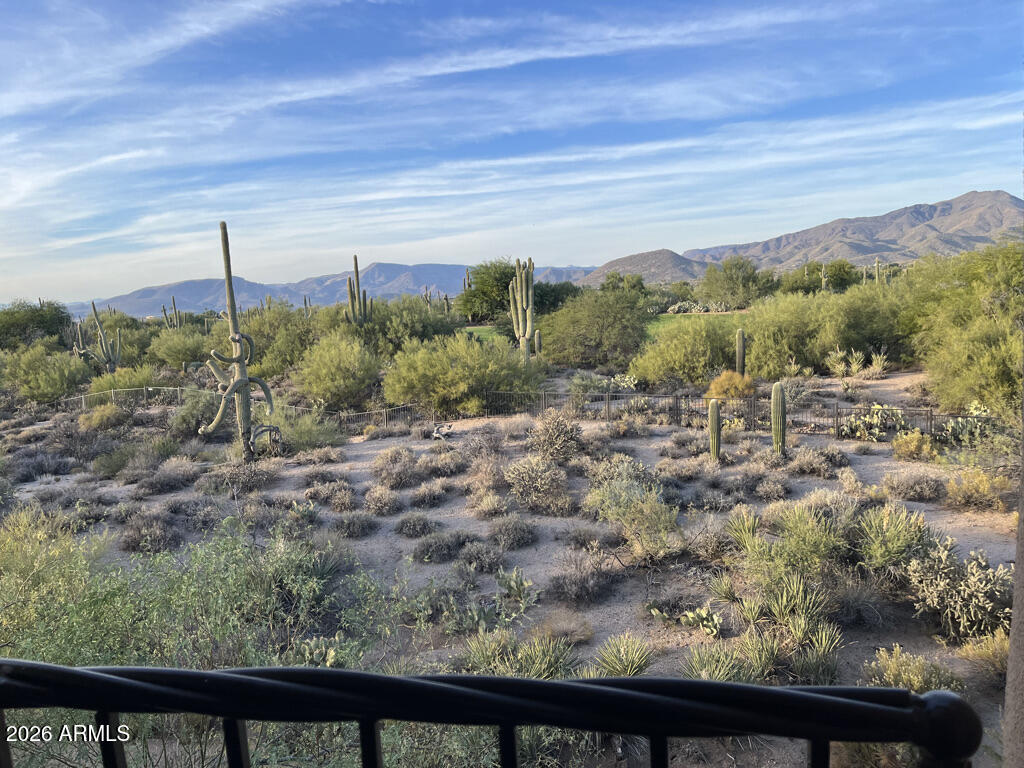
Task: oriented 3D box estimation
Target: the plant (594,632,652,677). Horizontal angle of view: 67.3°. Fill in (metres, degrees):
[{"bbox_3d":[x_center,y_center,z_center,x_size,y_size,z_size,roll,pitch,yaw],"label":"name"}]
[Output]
[{"bbox_3d":[1.415,3.511,9.950,0.743,0.560,0.743,-2,8,7],"label":"plant"}]

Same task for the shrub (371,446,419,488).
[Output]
[{"bbox_3d":[-2.969,2.085,19.602,1.278,0.958,1.150,-4,7,-9],"label":"shrub"}]

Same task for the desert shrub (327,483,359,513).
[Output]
[{"bbox_3d":[-3.863,2.560,17.529,0.731,0.615,0.658,-5,7,-13],"label":"desert shrub"}]

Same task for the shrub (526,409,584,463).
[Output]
[{"bbox_3d":[1.440,1.617,25.442,1.894,1.628,1.749,0,6,0],"label":"shrub"}]

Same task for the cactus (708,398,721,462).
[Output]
[{"bbox_3d":[5.294,1.193,20.135,0.316,1.648,0.316,0,8,15],"label":"cactus"}]

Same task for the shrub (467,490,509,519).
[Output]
[{"bbox_3d":[-0.575,2.783,18.044,0.986,0.545,0.887,0,6,0],"label":"shrub"}]

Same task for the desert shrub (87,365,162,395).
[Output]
[{"bbox_3d":[-30.627,-0.270,60.291,5.189,2.536,4.670,-7,9,-27],"label":"desert shrub"}]

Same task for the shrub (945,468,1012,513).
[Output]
[{"bbox_3d":[9.220,2.053,15.200,1.348,0.728,1.213,1,8,31],"label":"shrub"}]

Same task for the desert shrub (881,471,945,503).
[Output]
[{"bbox_3d":[10.282,2.537,19.686,1.555,0.657,1.433,0,6,0],"label":"desert shrub"}]

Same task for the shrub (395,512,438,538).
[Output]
[{"bbox_3d":[-1.938,2.805,15.442,0.845,0.420,0.760,-4,7,-8],"label":"shrub"}]

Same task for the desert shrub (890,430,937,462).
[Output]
[{"bbox_3d":[10.625,1.575,20.314,1.125,0.815,1.013,1,9,28],"label":"desert shrub"}]

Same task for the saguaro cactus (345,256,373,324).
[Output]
[{"bbox_3d":[-14.339,-7.583,71.689,2.300,8.759,2.000,-5,8,-11],"label":"saguaro cactus"}]

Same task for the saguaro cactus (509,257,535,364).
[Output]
[{"bbox_3d":[0.546,-4.088,44.168,1.506,6.397,1.280,-3,7,1],"label":"saguaro cactus"}]

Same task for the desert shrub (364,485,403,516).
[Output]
[{"bbox_3d":[-2.859,2.518,16.945,0.839,0.626,0.797,-4,8,-10],"label":"desert shrub"}]

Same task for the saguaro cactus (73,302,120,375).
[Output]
[{"bbox_3d":[-32.415,-3.550,60.000,3.700,5.600,2.500,0,6,0],"label":"saguaro cactus"}]

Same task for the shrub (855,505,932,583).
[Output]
[{"bbox_3d":[6.228,2.566,12.582,1.143,1.232,1.029,1,9,27],"label":"shrub"}]

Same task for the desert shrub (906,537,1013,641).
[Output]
[{"bbox_3d":[5.991,2.581,10.176,1.547,1.170,1.470,2,9,31],"label":"desert shrub"}]

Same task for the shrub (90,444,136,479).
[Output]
[{"bbox_3d":[-13.516,2.551,25.941,1.556,1.044,1.478,-7,9,-28],"label":"shrub"}]

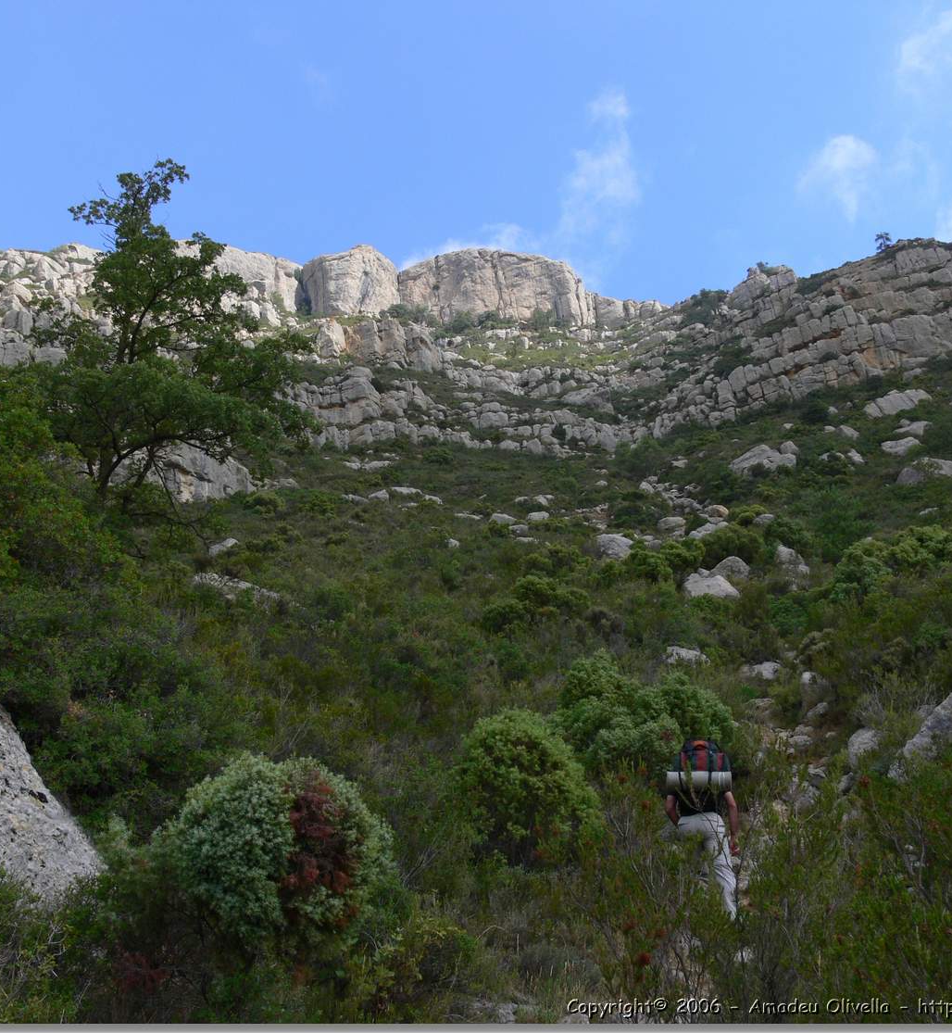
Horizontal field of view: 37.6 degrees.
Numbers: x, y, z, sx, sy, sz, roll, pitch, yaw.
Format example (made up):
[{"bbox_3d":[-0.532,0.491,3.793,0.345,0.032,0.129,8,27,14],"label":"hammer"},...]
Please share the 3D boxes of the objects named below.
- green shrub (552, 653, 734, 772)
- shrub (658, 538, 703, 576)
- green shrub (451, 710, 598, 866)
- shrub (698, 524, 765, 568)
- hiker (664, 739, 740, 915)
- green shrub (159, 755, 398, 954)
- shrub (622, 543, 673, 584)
[{"bbox_3d":[2.091,2.464,17.500,2.284,1.494,1.827,0,-16,0],"label":"green shrub"},{"bbox_3d":[5.616,1.115,38.500,1.256,1.046,1.256,0,-16,0],"label":"shrub"},{"bbox_3d":[0.480,2.694,13.800,1.458,1.547,1.385,0,-16,0],"label":"green shrub"},{"bbox_3d":[7.494,0.869,41.000,1.943,1.305,1.748,0,-16,0],"label":"shrub"},{"bbox_3d":[1.990,2.745,12.300,0.660,1.576,0.800,-2,-16,7],"label":"hiker"},{"bbox_3d":[-1.277,2.159,8.900,1.542,1.270,1.465,0,-16,0],"label":"green shrub"},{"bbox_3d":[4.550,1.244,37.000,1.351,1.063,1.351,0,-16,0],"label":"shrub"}]

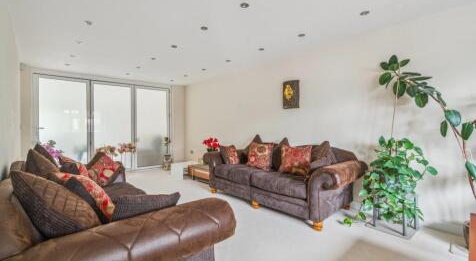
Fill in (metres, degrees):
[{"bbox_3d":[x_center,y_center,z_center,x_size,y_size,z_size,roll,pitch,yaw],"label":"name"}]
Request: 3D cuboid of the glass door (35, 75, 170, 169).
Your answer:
[{"bbox_3d":[-2.922,-0.046,5.027,2.758,2.158,0.090,-1,1,-44],"label":"glass door"}]

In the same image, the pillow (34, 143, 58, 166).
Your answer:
[{"bbox_3d":[-1.563,0.341,1.826,0.460,0.460,0.180,1,31,46],"label":"pillow"}]

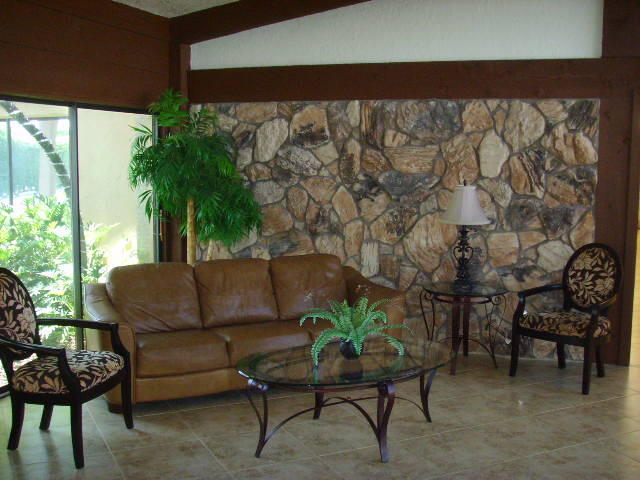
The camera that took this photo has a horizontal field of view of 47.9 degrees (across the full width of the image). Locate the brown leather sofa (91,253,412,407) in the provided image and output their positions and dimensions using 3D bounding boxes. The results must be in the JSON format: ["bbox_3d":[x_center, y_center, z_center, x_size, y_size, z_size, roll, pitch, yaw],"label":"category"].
[{"bbox_3d":[-0.539,0.561,5.103,2.080,0.811,0.929,-2,6,-26],"label":"brown leather sofa"}]

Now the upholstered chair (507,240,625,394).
[{"bbox_3d":[1.785,0.509,5.099,0.664,0.951,0.627,-5,8,-42],"label":"upholstered chair"}]

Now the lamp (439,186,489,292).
[{"bbox_3d":[1.081,-0.028,5.348,0.369,0.796,0.369,2,6,19],"label":"lamp"}]

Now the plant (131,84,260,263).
[{"bbox_3d":[-1.014,-0.164,5.810,1.032,2.109,0.914,2,6,19],"label":"plant"}]

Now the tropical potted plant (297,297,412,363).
[{"bbox_3d":[0.182,0.485,3.894,0.583,0.313,0.546,1,6,0],"label":"tropical potted plant"}]

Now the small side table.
[{"bbox_3d":[1.073,0.656,5.417,0.649,0.586,0.649,2,6,19],"label":"small side table"}]

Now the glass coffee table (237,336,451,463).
[{"bbox_3d":[0.151,0.865,3.908,1.263,0.451,0.848,-3,7,-30],"label":"glass coffee table"}]

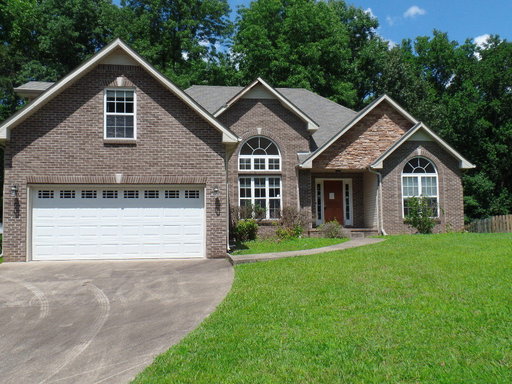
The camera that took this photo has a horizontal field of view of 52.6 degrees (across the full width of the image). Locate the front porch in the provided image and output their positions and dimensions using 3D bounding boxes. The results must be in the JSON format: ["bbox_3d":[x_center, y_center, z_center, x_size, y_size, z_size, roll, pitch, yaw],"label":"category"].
[{"bbox_3d":[3.499,0.456,22.220,2.999,2.626,2.050,0,-4,-9],"label":"front porch"}]

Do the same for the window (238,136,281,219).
[{"bbox_3d":[0.180,-0.593,21.769,1.844,3.535,0.120,0,-4,-9],"label":"window"}]

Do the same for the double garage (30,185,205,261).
[{"bbox_3d":[-3.922,0.886,14.956,4.880,2.120,0.080,0,-4,-9],"label":"double garage"}]

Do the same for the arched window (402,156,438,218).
[{"bbox_3d":[6.913,-0.195,21.745,1.607,2.613,0.120,0,-4,-9],"label":"arched window"}]

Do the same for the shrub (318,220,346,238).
[{"bbox_3d":[3.036,1.496,20.529,1.148,0.732,0.900,0,-4,-9],"label":"shrub"}]

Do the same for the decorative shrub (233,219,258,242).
[{"bbox_3d":[-0.419,1.543,20.763,1.051,0.960,1.000,0,-4,-9],"label":"decorative shrub"}]

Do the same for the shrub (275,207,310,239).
[{"bbox_3d":[1.510,1.240,21.077,1.457,1.301,1.200,0,-4,-9],"label":"shrub"}]

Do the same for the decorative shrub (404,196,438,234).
[{"bbox_3d":[6.664,0.970,20.963,1.376,1.578,1.150,0,-4,-9],"label":"decorative shrub"}]

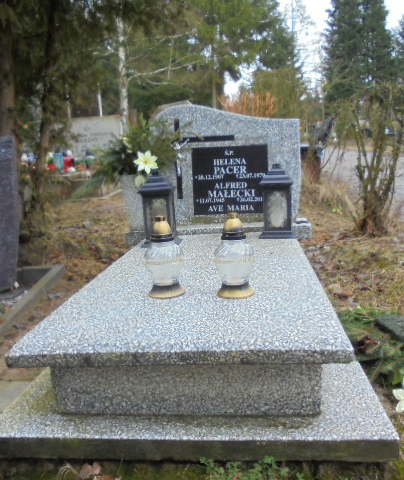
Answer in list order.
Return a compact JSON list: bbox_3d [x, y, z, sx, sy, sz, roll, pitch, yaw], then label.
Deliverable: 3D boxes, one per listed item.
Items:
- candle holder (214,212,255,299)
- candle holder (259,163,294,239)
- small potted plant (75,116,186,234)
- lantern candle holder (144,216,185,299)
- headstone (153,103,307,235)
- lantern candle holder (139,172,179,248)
[{"bbox_3d":[0.107,0.045,1.547,0.123,0.265,0.123,-2,10,6],"label":"candle holder"},{"bbox_3d":[0.406,-0.211,2.543,0.191,0.383,0.191,-1,10,14],"label":"candle holder"},{"bbox_3d":[-0.427,-0.397,2.862,0.614,0.614,0.391,-2,10,6],"label":"small potted plant"},{"bbox_3d":[-0.118,0.050,1.600,0.123,0.262,0.123,-2,10,6],"label":"lantern candle holder"},{"bbox_3d":[0.147,-0.442,2.908,0.865,0.711,0.112,-2,10,6],"label":"headstone"},{"bbox_3d":[-0.218,-0.167,2.518,0.186,0.380,0.186,-2,10,6],"label":"lantern candle holder"}]

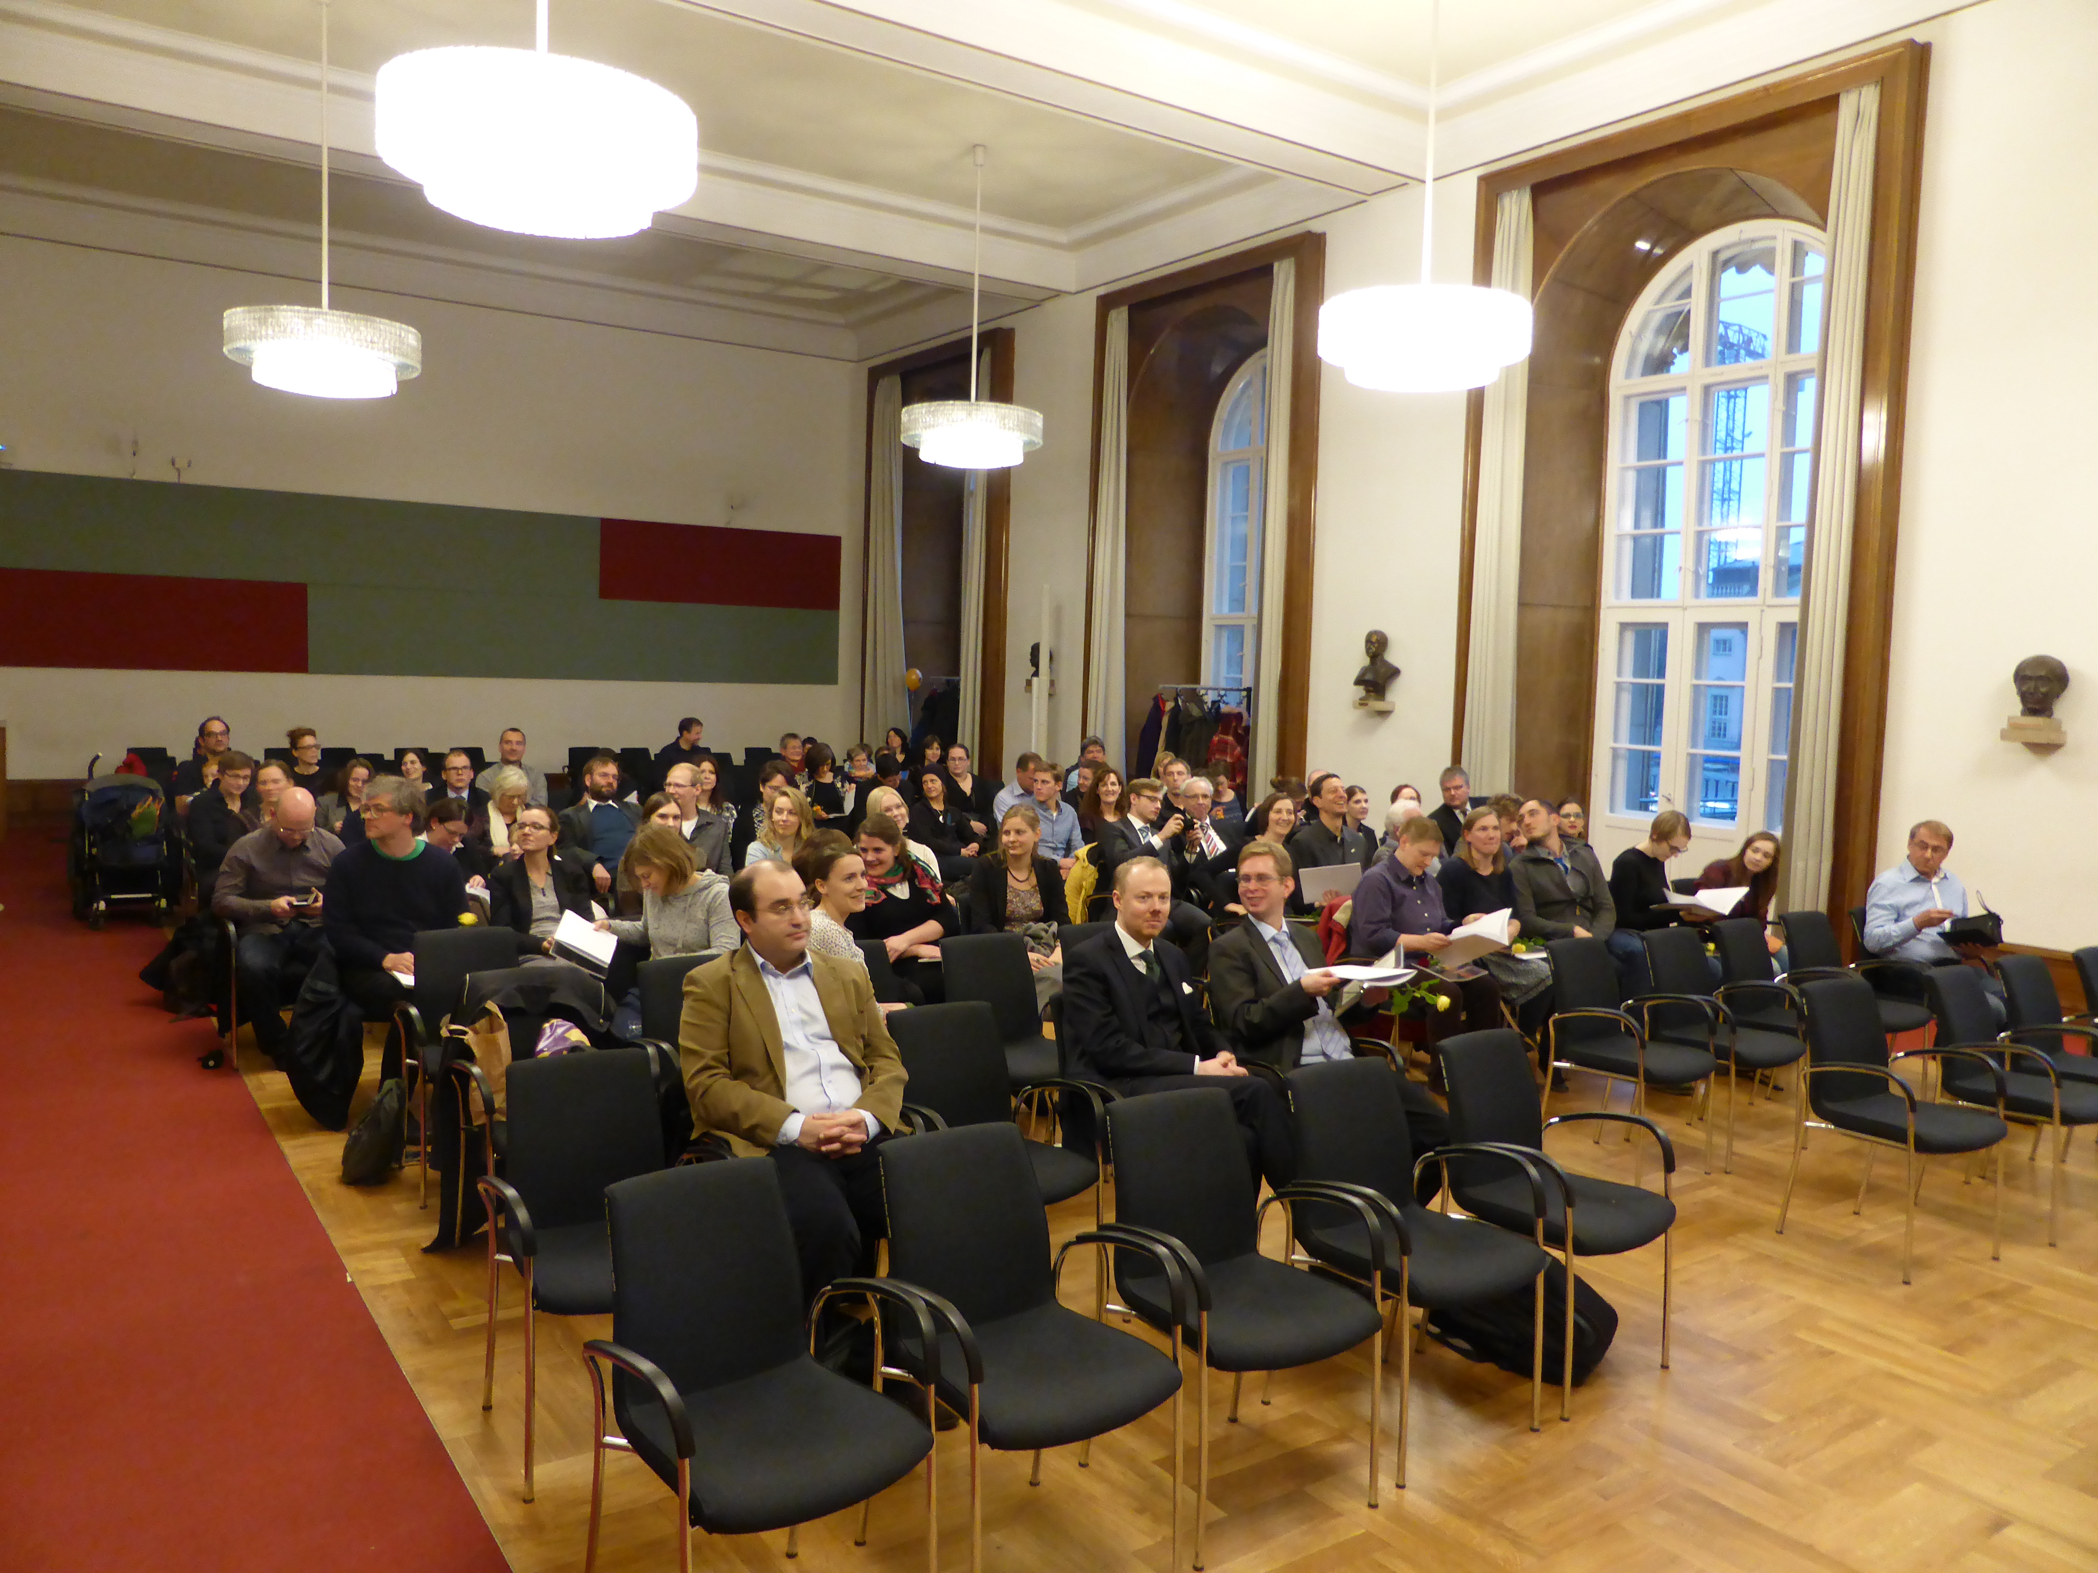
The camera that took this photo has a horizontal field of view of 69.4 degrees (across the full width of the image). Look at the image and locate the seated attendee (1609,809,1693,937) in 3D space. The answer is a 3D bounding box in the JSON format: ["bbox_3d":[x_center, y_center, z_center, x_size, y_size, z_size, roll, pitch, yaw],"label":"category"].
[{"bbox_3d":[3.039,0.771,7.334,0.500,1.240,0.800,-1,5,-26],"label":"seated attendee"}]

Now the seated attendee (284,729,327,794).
[{"bbox_3d":[-5.149,0.280,10.524,0.500,1.320,0.750,-2,5,-37],"label":"seated attendee"}]

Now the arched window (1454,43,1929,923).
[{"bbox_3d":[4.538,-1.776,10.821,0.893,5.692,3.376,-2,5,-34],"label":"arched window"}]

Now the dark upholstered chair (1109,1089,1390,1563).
[{"bbox_3d":[0.416,1.188,3.457,0.540,0.864,0.556,-1,5,-32],"label":"dark upholstered chair"}]

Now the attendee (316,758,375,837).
[{"bbox_3d":[-3.971,0.489,8.696,0.500,1.268,0.750,-1,5,-33],"label":"attendee"}]

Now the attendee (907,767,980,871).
[{"bbox_3d":[-0.598,0.499,10.083,0.520,1.240,0.800,-2,5,-37],"label":"attendee"}]

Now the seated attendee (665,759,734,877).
[{"bbox_3d":[-2.075,0.509,8.880,0.545,1.278,0.758,0,5,-21],"label":"seated attendee"}]

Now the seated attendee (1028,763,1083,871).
[{"bbox_3d":[0.083,0.518,9.228,0.520,1.290,0.800,-1,5,-28],"label":"seated attendee"}]

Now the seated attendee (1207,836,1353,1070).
[{"bbox_3d":[0.833,0.858,4.772,0.580,1.340,0.830,-1,5,-34],"label":"seated attendee"}]

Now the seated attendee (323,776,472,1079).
[{"bbox_3d":[-2.643,0.662,6.170,0.560,1.350,0.800,-1,5,-32],"label":"seated attendee"}]

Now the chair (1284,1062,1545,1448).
[{"bbox_3d":[0.898,1.175,3.803,0.540,0.864,0.556,-1,5,-35],"label":"chair"}]

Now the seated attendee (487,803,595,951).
[{"bbox_3d":[-2.140,0.699,6.623,0.500,1.210,0.800,-1,5,-26],"label":"seated attendee"}]

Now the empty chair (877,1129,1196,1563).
[{"bbox_3d":[-0.079,1.196,3.143,0.540,0.865,0.560,-1,5,-33],"label":"empty chair"}]

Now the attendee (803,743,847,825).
[{"bbox_3d":[-1.652,0.317,11.776,0.500,1.282,0.750,-1,5,-30],"label":"attendee"}]

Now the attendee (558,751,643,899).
[{"bbox_3d":[-2.465,0.511,8.570,0.580,1.335,0.800,-1,5,-33],"label":"attendee"}]

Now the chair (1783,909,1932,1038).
[{"bbox_3d":[3.664,1.047,6.884,0.530,0.885,0.560,-1,5,-34],"label":"chair"}]

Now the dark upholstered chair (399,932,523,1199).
[{"bbox_3d":[-2.033,0.976,5.434,0.540,0.864,0.556,-1,5,-34],"label":"dark upholstered chair"}]

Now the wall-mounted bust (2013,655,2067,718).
[{"bbox_3d":[5.511,-0.559,8.417,0.310,0.360,0.290,-1,5,-34],"label":"wall-mounted bust"}]

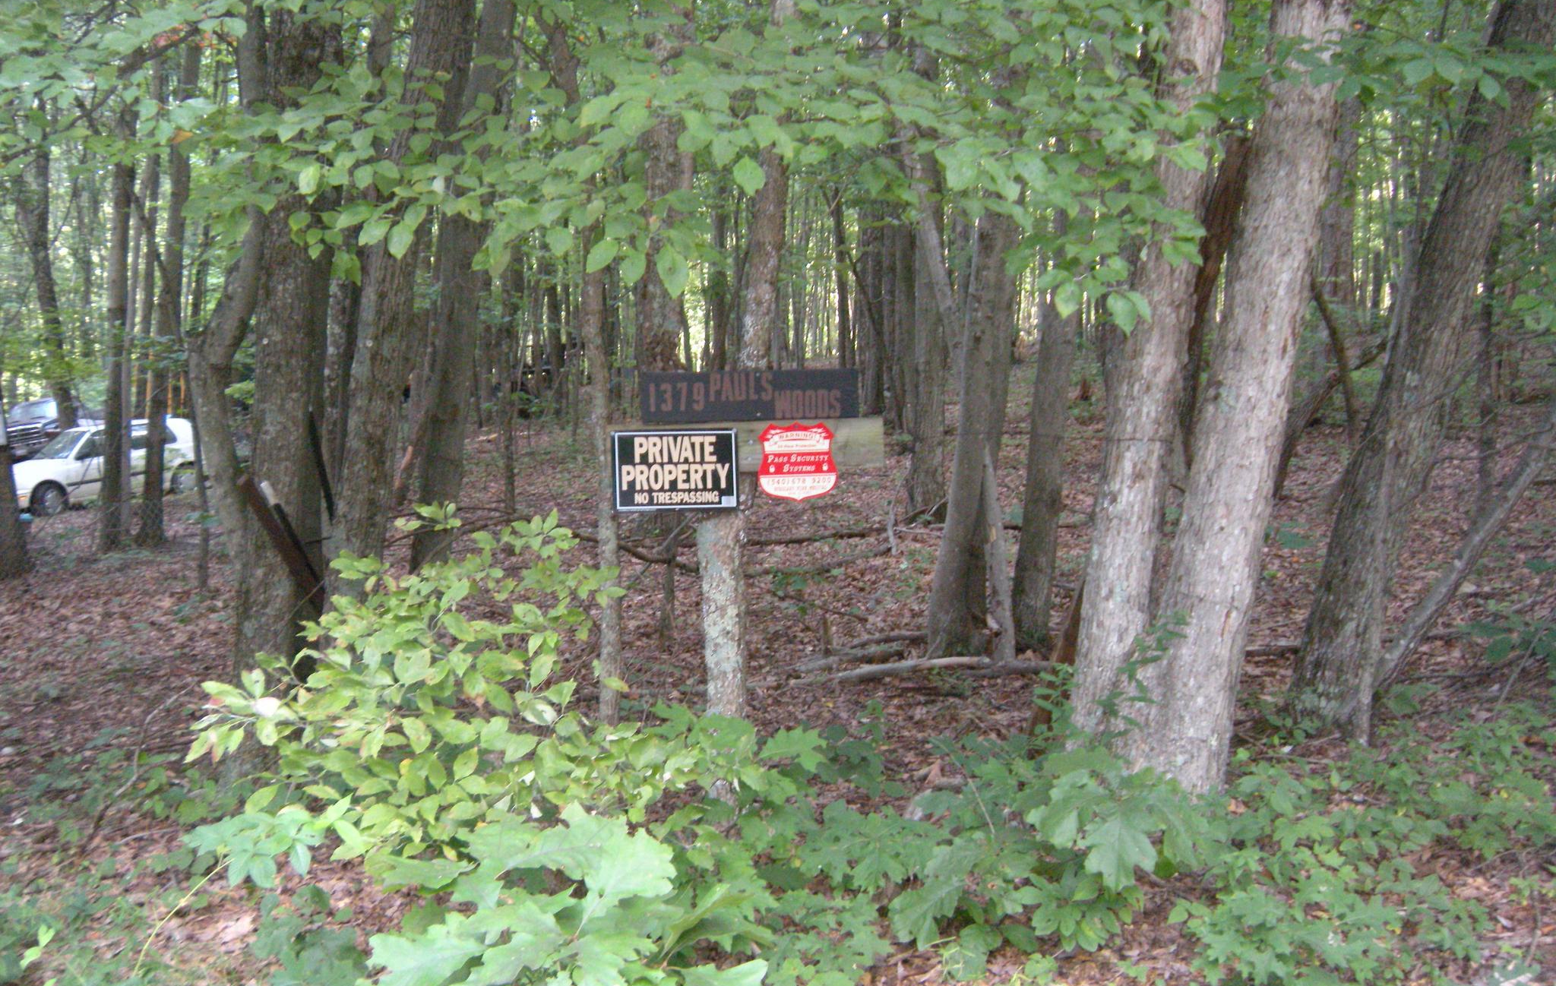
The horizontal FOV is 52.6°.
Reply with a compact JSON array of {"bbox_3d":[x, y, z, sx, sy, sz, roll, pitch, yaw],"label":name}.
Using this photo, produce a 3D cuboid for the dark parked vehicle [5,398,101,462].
[{"bbox_3d":[-17.700,-1.400,39.000,1.950,1.900,5.300,0,1,-7],"label":"dark parked vehicle"}]

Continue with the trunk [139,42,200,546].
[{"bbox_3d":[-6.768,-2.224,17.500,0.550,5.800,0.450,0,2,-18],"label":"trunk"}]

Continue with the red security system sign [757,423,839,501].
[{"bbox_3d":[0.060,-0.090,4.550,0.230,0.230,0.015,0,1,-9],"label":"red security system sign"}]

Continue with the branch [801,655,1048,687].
[{"bbox_3d":[0.618,0.764,6.750,1.220,0.100,0.160,0,2,-19],"label":"branch"}]

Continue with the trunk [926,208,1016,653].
[{"bbox_3d":[0.900,-0.292,7.350,0.400,2.150,0.360,0,1,0],"label":"trunk"}]

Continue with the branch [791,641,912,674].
[{"bbox_3d":[0.332,0.743,7.100,0.720,0.090,0.120,-1,2,-34],"label":"branch"}]

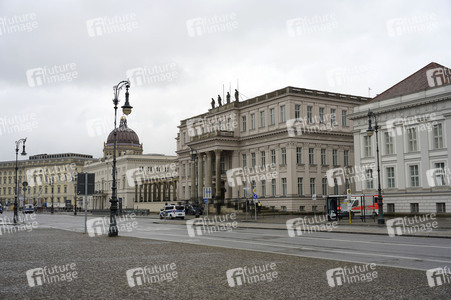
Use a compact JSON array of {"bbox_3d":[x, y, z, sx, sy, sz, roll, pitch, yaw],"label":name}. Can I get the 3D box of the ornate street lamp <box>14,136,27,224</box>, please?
[{"bbox_3d":[-23.619,3.457,57.713,1.400,9.750,0.700,3,-8,-32],"label":"ornate street lamp"}]

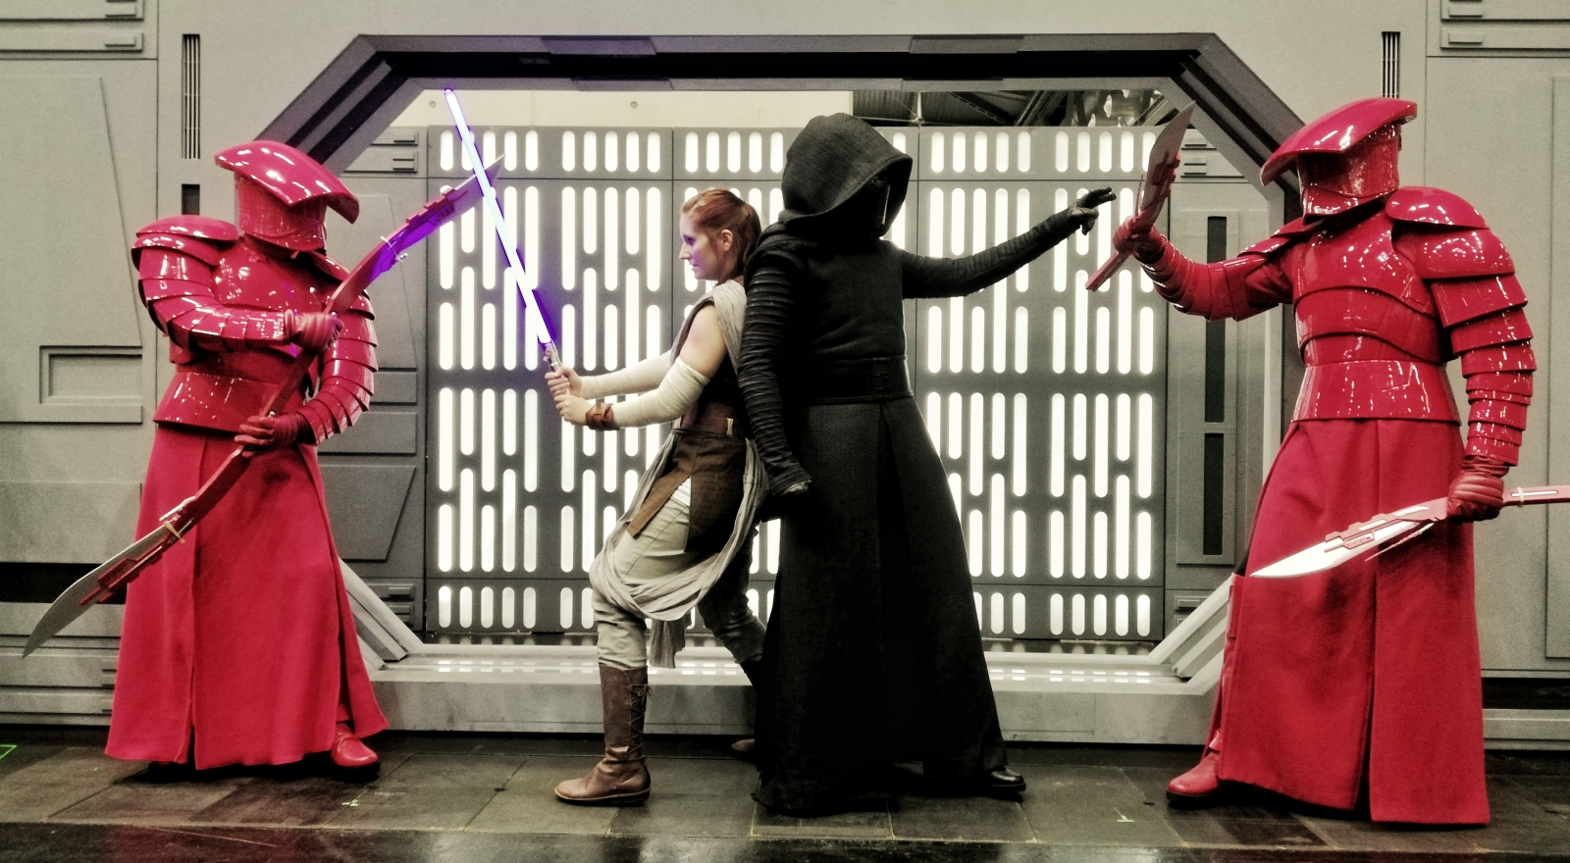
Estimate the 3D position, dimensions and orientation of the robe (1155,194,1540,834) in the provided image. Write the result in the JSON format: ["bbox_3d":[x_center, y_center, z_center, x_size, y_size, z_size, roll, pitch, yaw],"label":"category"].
[{"bbox_3d":[1.470,0.185,3.120,0.800,1.600,0.680,1,1,43],"label":"robe"}]

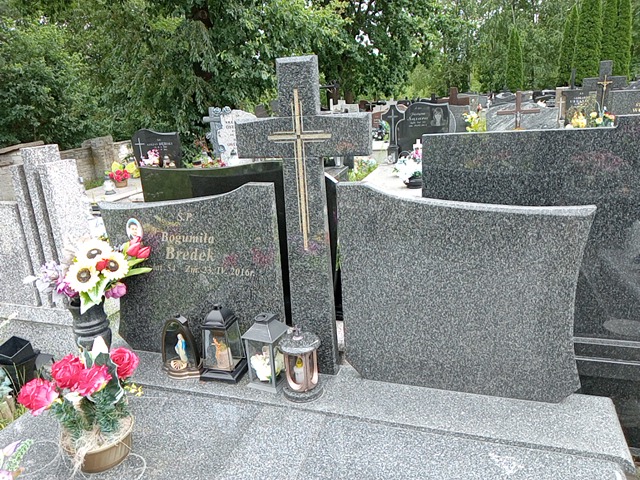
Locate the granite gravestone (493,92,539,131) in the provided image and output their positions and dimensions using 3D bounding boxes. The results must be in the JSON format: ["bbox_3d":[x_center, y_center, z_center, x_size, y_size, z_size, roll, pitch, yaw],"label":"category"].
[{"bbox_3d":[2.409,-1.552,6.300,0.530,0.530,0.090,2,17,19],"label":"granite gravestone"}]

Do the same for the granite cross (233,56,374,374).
[{"bbox_3d":[-0.035,-0.049,1.888,0.485,1.161,0.078,2,17,19],"label":"granite cross"}]

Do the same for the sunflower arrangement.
[{"bbox_3d":[-0.873,0.130,1.972,0.409,0.252,0.263,-4,16,0],"label":"sunflower arrangement"}]

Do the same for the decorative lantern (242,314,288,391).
[{"bbox_3d":[-0.200,0.408,1.939,0.134,0.277,0.131,4,18,26],"label":"decorative lantern"}]

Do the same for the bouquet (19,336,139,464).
[{"bbox_3d":[-0.712,0.525,1.617,0.304,0.278,0.263,-4,16,0],"label":"bouquet"}]

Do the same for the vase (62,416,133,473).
[{"bbox_3d":[-0.694,0.651,1.644,0.210,0.089,0.210,2,17,19],"label":"vase"}]

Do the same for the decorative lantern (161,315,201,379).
[{"bbox_3d":[-0.531,0.413,2.050,0.149,0.246,0.105,2,17,19],"label":"decorative lantern"}]

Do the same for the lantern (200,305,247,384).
[{"bbox_3d":[-0.383,0.390,2.009,0.155,0.294,0.121,2,17,19],"label":"lantern"}]

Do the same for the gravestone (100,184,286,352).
[{"bbox_3d":[-0.510,0.127,2.122,0.814,0.752,0.080,2,17,19],"label":"gravestone"}]

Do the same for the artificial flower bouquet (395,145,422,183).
[{"bbox_3d":[0.962,-0.770,5.500,0.360,0.370,0.340,2,17,19],"label":"artificial flower bouquet"}]

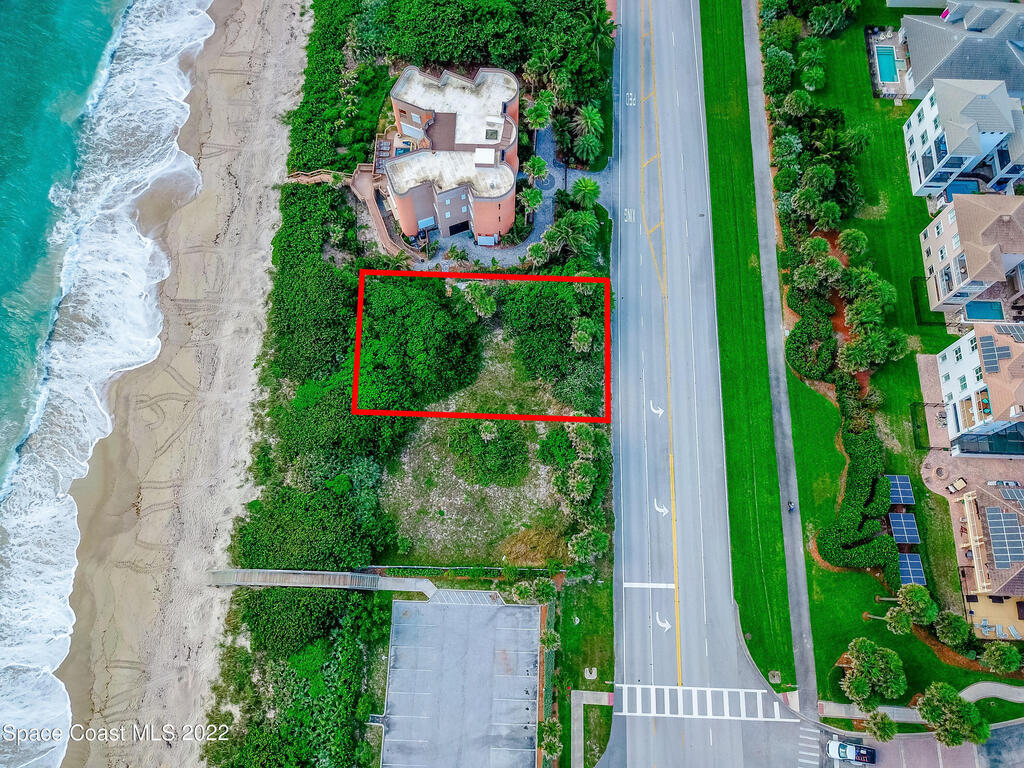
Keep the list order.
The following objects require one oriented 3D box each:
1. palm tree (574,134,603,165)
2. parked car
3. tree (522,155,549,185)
[{"bbox_3d":[12.169,-37.506,124.924,4.700,5.000,4.700,0,73,0],"label":"palm tree"},{"bbox_3d":[42.555,46.362,96.476,5.800,1.920,2.080,7,72,3],"label":"parked car"},{"bbox_3d":[3.485,-31.386,118.682,3.800,8.600,3.800,1,72,1],"label":"tree"}]

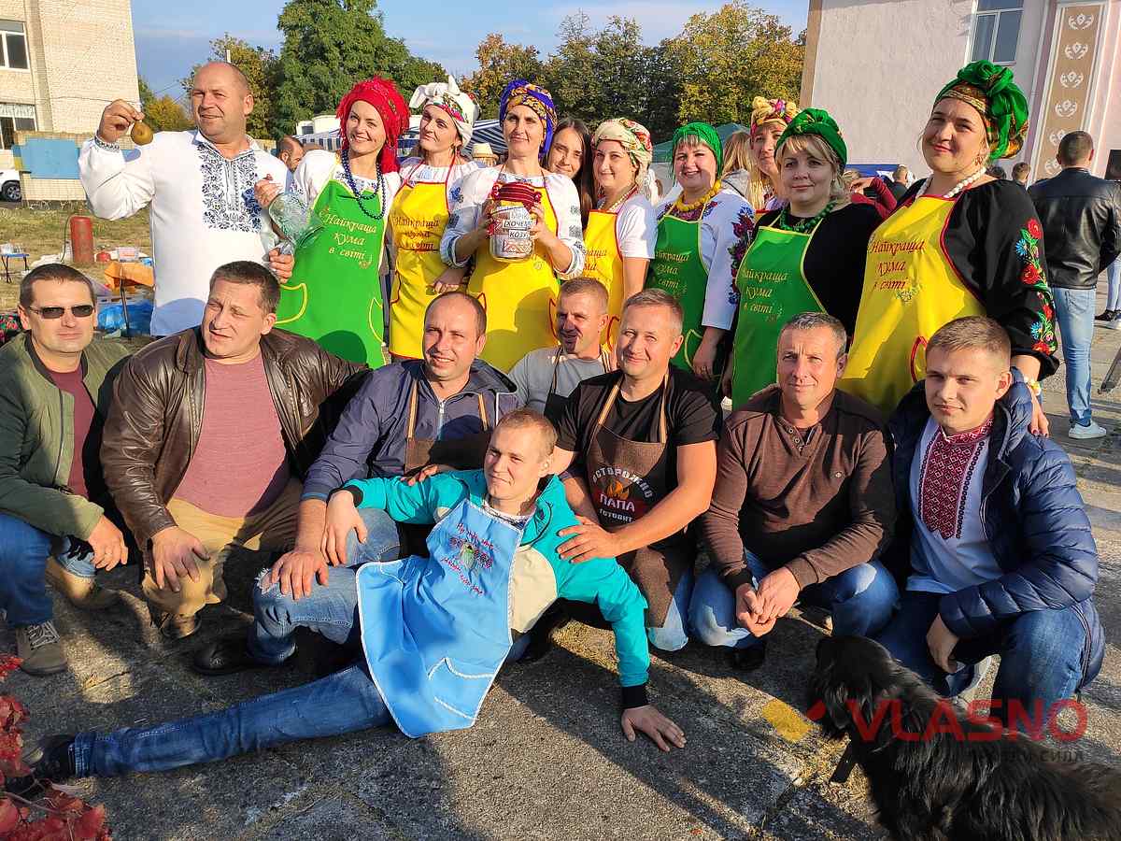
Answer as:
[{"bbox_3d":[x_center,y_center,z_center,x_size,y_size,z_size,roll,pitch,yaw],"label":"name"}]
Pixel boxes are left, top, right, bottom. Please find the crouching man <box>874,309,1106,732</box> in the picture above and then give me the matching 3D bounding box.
[{"bbox_3d":[1.043,0.254,2.159,0.600,1.080,0.620,10,17,29],"label":"crouching man"}]

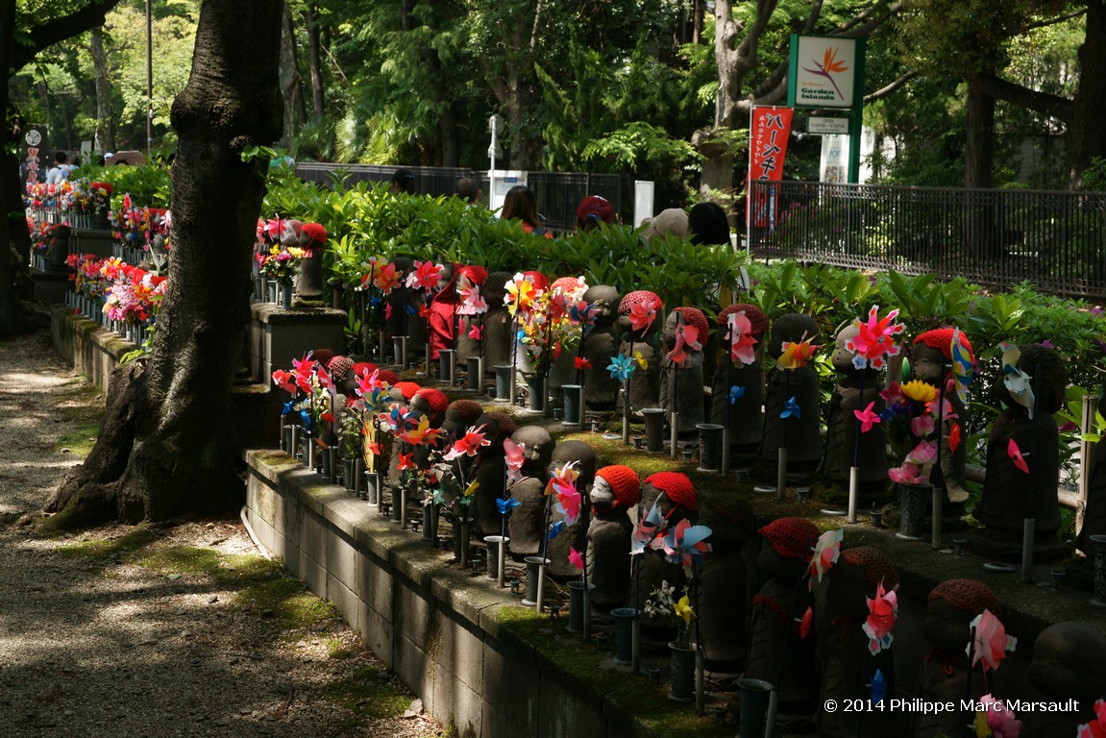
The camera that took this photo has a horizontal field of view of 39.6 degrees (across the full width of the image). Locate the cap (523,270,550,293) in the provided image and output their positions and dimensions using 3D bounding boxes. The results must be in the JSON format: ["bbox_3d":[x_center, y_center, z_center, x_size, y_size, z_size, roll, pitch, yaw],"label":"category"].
[{"bbox_3d":[-0.073,-0.363,6.480,0.130,0.100,0.130,1,6,0],"label":"cap"}]

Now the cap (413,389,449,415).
[{"bbox_3d":[-0.480,0.128,6.096,0.138,0.100,0.142,2,6,0],"label":"cap"}]

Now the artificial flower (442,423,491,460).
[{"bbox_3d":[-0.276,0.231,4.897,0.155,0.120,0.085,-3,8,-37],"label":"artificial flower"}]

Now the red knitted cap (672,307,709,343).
[{"bbox_3d":[0.469,-0.144,5.190,0.122,0.122,0.135,-1,7,-25],"label":"red knitted cap"}]

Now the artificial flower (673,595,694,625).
[{"bbox_3d":[0.304,0.557,3.550,0.035,0.072,0.062,-4,8,-40],"label":"artificial flower"}]

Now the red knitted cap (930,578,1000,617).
[{"bbox_3d":[0.856,0.478,3.191,0.143,0.095,0.148,2,6,0],"label":"red knitted cap"}]

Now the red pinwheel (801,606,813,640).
[{"bbox_3d":[0.551,0.550,3.340,0.028,0.073,0.068,15,10,12],"label":"red pinwheel"}]

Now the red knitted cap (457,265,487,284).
[{"bbox_3d":[-0.367,-0.427,7.036,0.138,0.097,0.142,2,6,0],"label":"red knitted cap"}]

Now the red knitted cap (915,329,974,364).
[{"bbox_3d":[1.039,-0.059,4.070,0.155,0.092,0.145,1,6,0],"label":"red knitted cap"}]

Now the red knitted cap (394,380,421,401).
[{"bbox_3d":[-0.574,0.093,6.100,0.128,0.100,0.128,0,7,0],"label":"red knitted cap"}]

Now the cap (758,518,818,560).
[{"bbox_3d":[0.581,0.421,3.790,0.142,0.106,0.148,2,6,0],"label":"cap"}]

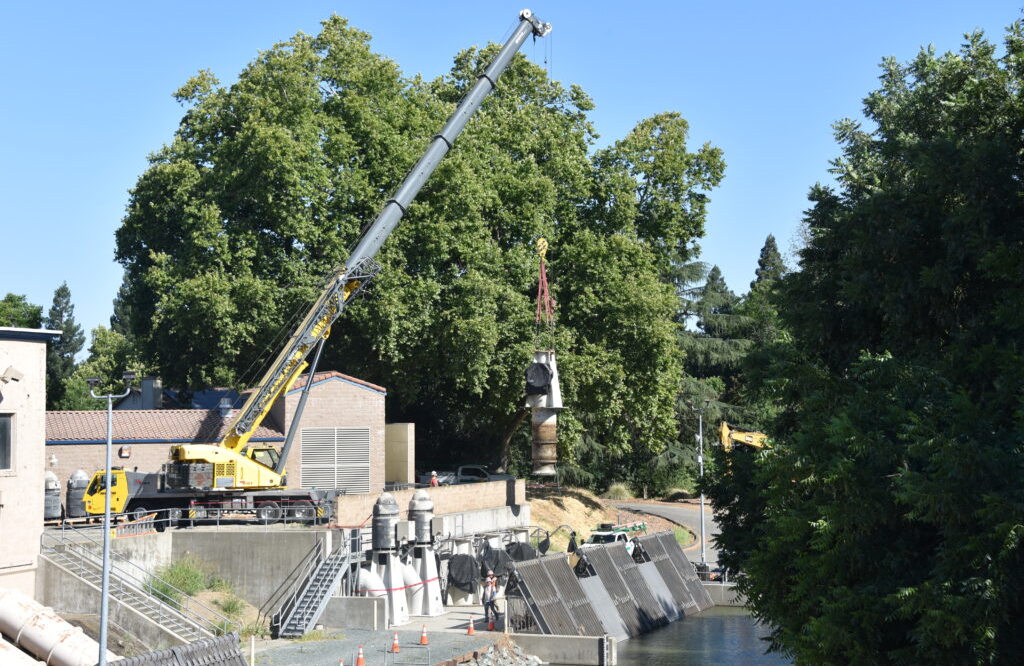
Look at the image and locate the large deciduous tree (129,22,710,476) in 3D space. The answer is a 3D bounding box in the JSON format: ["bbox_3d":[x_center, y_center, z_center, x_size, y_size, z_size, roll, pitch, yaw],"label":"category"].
[{"bbox_3d":[-6.098,-5.179,121.980,39.425,31.492,27.000,0,-3,0],"label":"large deciduous tree"}]

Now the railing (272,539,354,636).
[{"bbox_3d":[-7.470,9.589,69.945,1.050,3.350,4.000,-1,-3,20],"label":"railing"}]

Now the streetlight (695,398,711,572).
[{"bbox_3d":[9.577,7.591,93.000,1.050,8.589,0.400,0,-3,0],"label":"streetlight"}]

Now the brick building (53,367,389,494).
[{"bbox_3d":[-16.958,5.784,97.927,18.650,7.514,10.500,0,-3,-18],"label":"brick building"}]

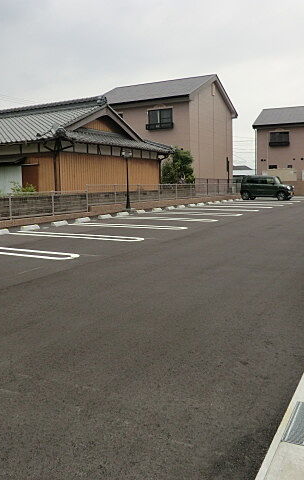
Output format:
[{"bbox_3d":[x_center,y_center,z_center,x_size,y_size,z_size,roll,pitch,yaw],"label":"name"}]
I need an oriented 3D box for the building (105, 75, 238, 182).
[{"bbox_3d":[0.998,-7.670,33.568,8.500,8.400,9.500,3,9,28],"label":"building"}]

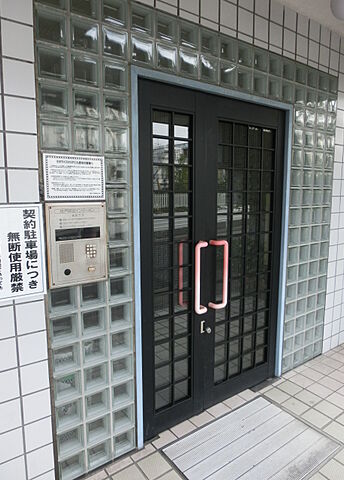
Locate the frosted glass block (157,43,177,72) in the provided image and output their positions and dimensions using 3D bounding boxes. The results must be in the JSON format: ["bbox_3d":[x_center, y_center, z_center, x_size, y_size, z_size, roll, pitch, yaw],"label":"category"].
[{"bbox_3d":[-0.054,-0.994,1.844,0.145,0.145,0.090,-6,10,-35],"label":"frosted glass block"}]

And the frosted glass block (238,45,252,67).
[{"bbox_3d":[0.448,-1.202,2.185,0.147,0.147,0.090,-6,10,-35],"label":"frosted glass block"}]

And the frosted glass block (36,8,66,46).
[{"bbox_3d":[-0.558,-0.953,1.510,0.146,0.146,0.090,-6,10,-35],"label":"frosted glass block"}]

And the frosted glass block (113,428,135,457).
[{"bbox_3d":[-0.303,1.194,1.996,0.146,0.146,0.090,-6,10,-35],"label":"frosted glass block"}]

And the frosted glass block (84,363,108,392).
[{"bbox_3d":[-0.426,0.727,1.804,0.145,0.145,0.090,-6,10,-36],"label":"frosted glass block"}]

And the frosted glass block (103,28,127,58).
[{"bbox_3d":[-0.304,-0.959,1.649,0.145,0.145,0.090,-6,10,-36],"label":"frosted glass block"}]

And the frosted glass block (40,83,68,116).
[{"bbox_3d":[-0.557,-0.640,1.532,0.145,0.145,0.090,-6,10,-35],"label":"frosted glass block"}]

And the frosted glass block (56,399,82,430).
[{"bbox_3d":[-0.552,0.895,1.748,0.145,0.145,0.090,-6,10,-35],"label":"frosted glass block"}]

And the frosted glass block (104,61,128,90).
[{"bbox_3d":[-0.306,-0.818,1.690,0.147,0.147,0.090,-6,10,-35],"label":"frosted glass block"}]

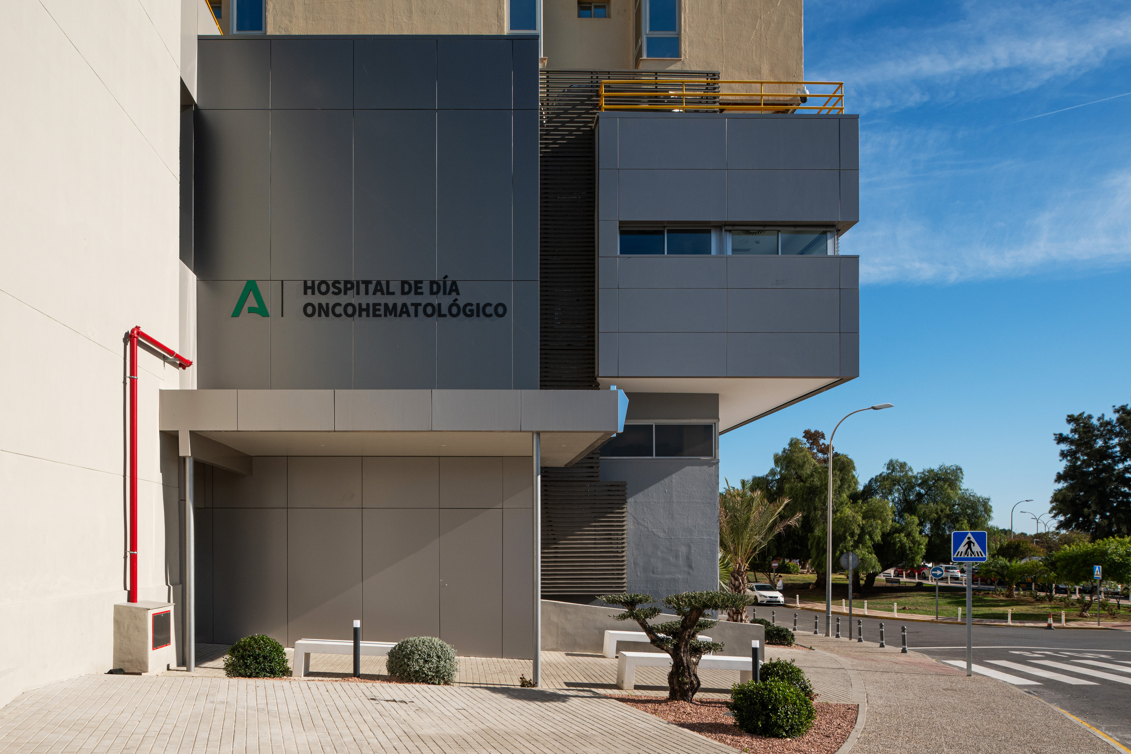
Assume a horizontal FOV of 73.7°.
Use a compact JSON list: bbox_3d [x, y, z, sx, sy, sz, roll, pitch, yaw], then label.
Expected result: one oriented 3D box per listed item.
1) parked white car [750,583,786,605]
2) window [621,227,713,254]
[{"bbox_3d":[13.100,14.800,51.000,1.820,1.460,4.270,0,0,-8],"label":"parked white car"},{"bbox_3d":[1.930,-2.564,14.245,1.814,0.516,0.090,0,0,0],"label":"window"}]

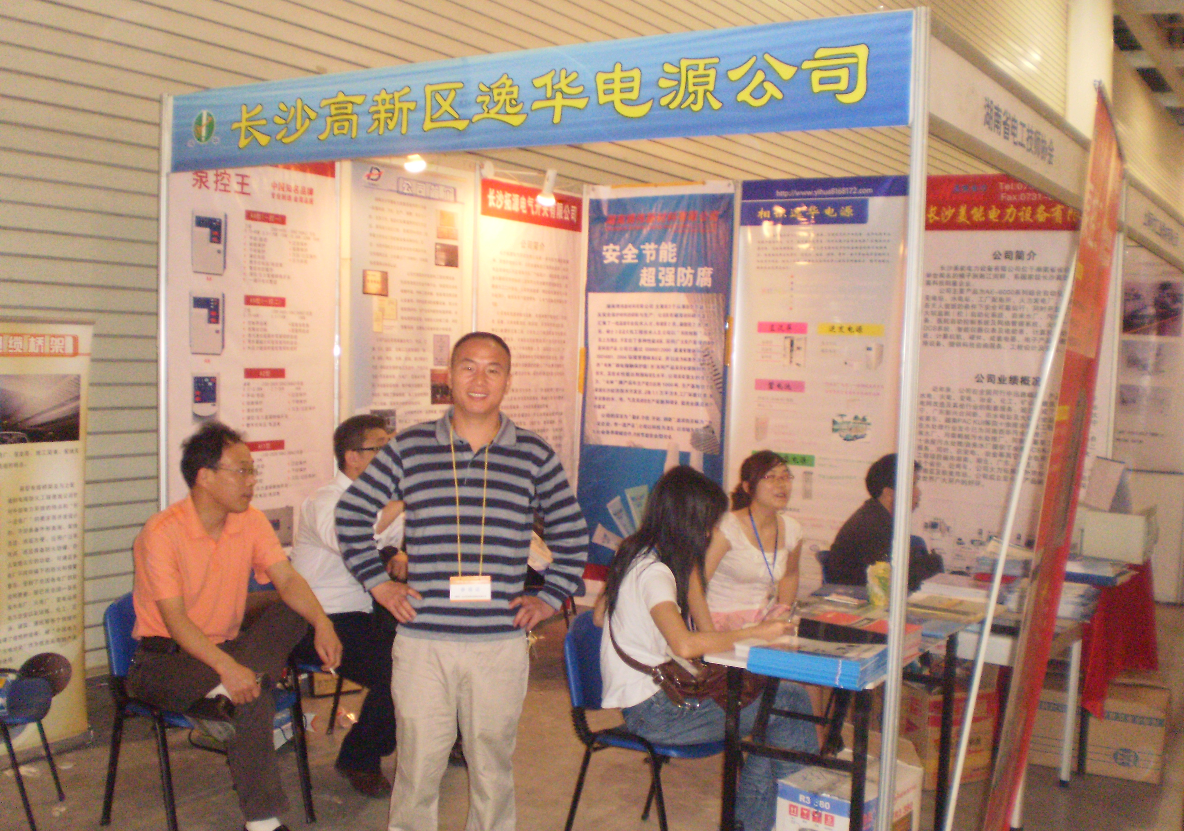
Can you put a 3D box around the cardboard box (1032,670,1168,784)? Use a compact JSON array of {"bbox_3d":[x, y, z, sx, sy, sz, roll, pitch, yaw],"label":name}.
[{"bbox_3d":[1.980,1.184,4.899,0.520,0.370,0.380,3,4,23],"label":"cardboard box"}]

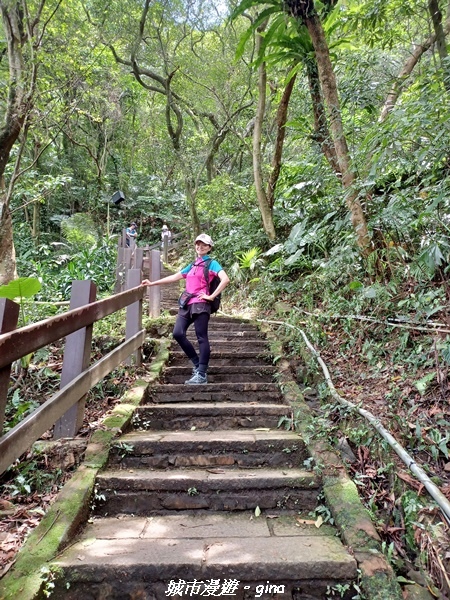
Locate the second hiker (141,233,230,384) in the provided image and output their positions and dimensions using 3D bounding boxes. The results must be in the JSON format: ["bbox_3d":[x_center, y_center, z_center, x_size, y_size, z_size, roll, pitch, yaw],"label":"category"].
[{"bbox_3d":[-0.415,0.077,4.613,0.900,1.600,0.500,-5,-12,25],"label":"second hiker"}]

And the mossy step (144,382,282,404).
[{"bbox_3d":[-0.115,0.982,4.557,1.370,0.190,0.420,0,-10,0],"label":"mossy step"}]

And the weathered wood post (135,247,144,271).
[{"bbox_3d":[-1.562,-0.445,7.914,0.130,1.031,0.130,2,-11,-12],"label":"weathered wood post"}]

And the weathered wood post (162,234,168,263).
[{"bbox_3d":[-2.017,-1.717,14.760,0.135,1.004,0.135,3,-11,-15],"label":"weathered wood post"}]

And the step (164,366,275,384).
[{"bbox_3d":[-0.050,0.915,5.241,1.340,0.190,0.400,0,-10,0],"label":"step"}]

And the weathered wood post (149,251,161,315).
[{"bbox_3d":[-1.128,-0.267,6.914,0.125,1.087,0.125,5,-12,-27],"label":"weathered wood post"}]

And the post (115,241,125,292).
[{"bbox_3d":[-2.297,-0.653,9.478,0.130,1.077,0.130,3,-11,-15],"label":"post"}]

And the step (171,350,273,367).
[{"bbox_3d":[-0.050,0.782,5.673,1.320,0.185,0.380,0,-10,0],"label":"step"}]

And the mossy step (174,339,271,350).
[{"bbox_3d":[-0.045,0.682,6.149,1.280,0.170,0.380,0,-10,0],"label":"mossy step"}]

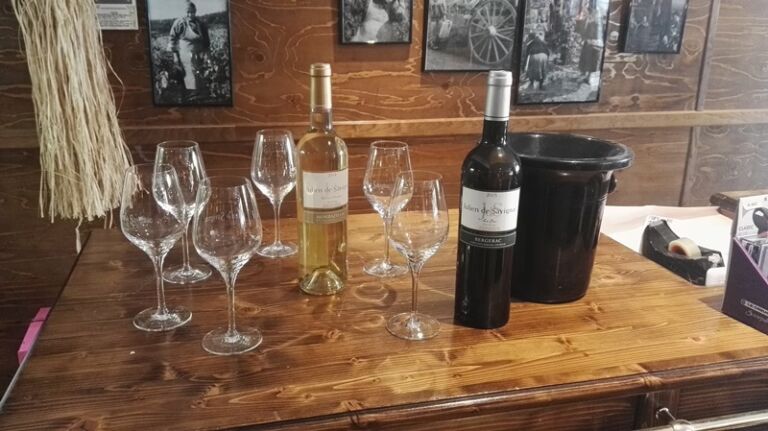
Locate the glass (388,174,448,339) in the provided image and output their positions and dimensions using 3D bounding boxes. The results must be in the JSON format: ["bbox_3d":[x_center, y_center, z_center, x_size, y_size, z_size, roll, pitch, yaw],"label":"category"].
[{"bbox_3d":[0.041,0.048,0.704,0.075,0.199,0.075,3,17,4],"label":"glass"}]

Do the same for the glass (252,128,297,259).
[{"bbox_3d":[-0.180,-0.036,0.952,0.075,0.199,0.075,-2,18,-11],"label":"glass"}]

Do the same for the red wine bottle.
[{"bbox_3d":[0.134,-0.017,0.720,0.075,0.319,0.075,5,18,10],"label":"red wine bottle"}]

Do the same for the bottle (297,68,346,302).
[{"bbox_3d":[-0.087,-0.049,0.801,0.075,0.319,0.075,1,17,0],"label":"bottle"}]

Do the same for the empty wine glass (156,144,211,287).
[{"bbox_3d":[-0.297,-0.006,0.845,0.075,0.199,0.075,-5,19,-19],"label":"empty wine glass"}]

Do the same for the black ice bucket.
[{"bbox_3d":[0.242,0.002,0.847,0.210,0.214,0.210,7,18,16],"label":"black ice bucket"}]

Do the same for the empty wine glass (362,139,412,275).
[{"bbox_3d":[0.006,-0.010,0.885,0.075,0.199,0.075,2,17,0],"label":"empty wine glass"}]

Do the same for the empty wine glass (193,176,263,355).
[{"bbox_3d":[-0.177,0.057,0.656,0.075,0.199,0.075,-3,18,-15],"label":"empty wine glass"}]

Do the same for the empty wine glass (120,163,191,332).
[{"bbox_3d":[-0.281,0.039,0.705,0.075,0.199,0.075,-6,19,-22],"label":"empty wine glass"}]

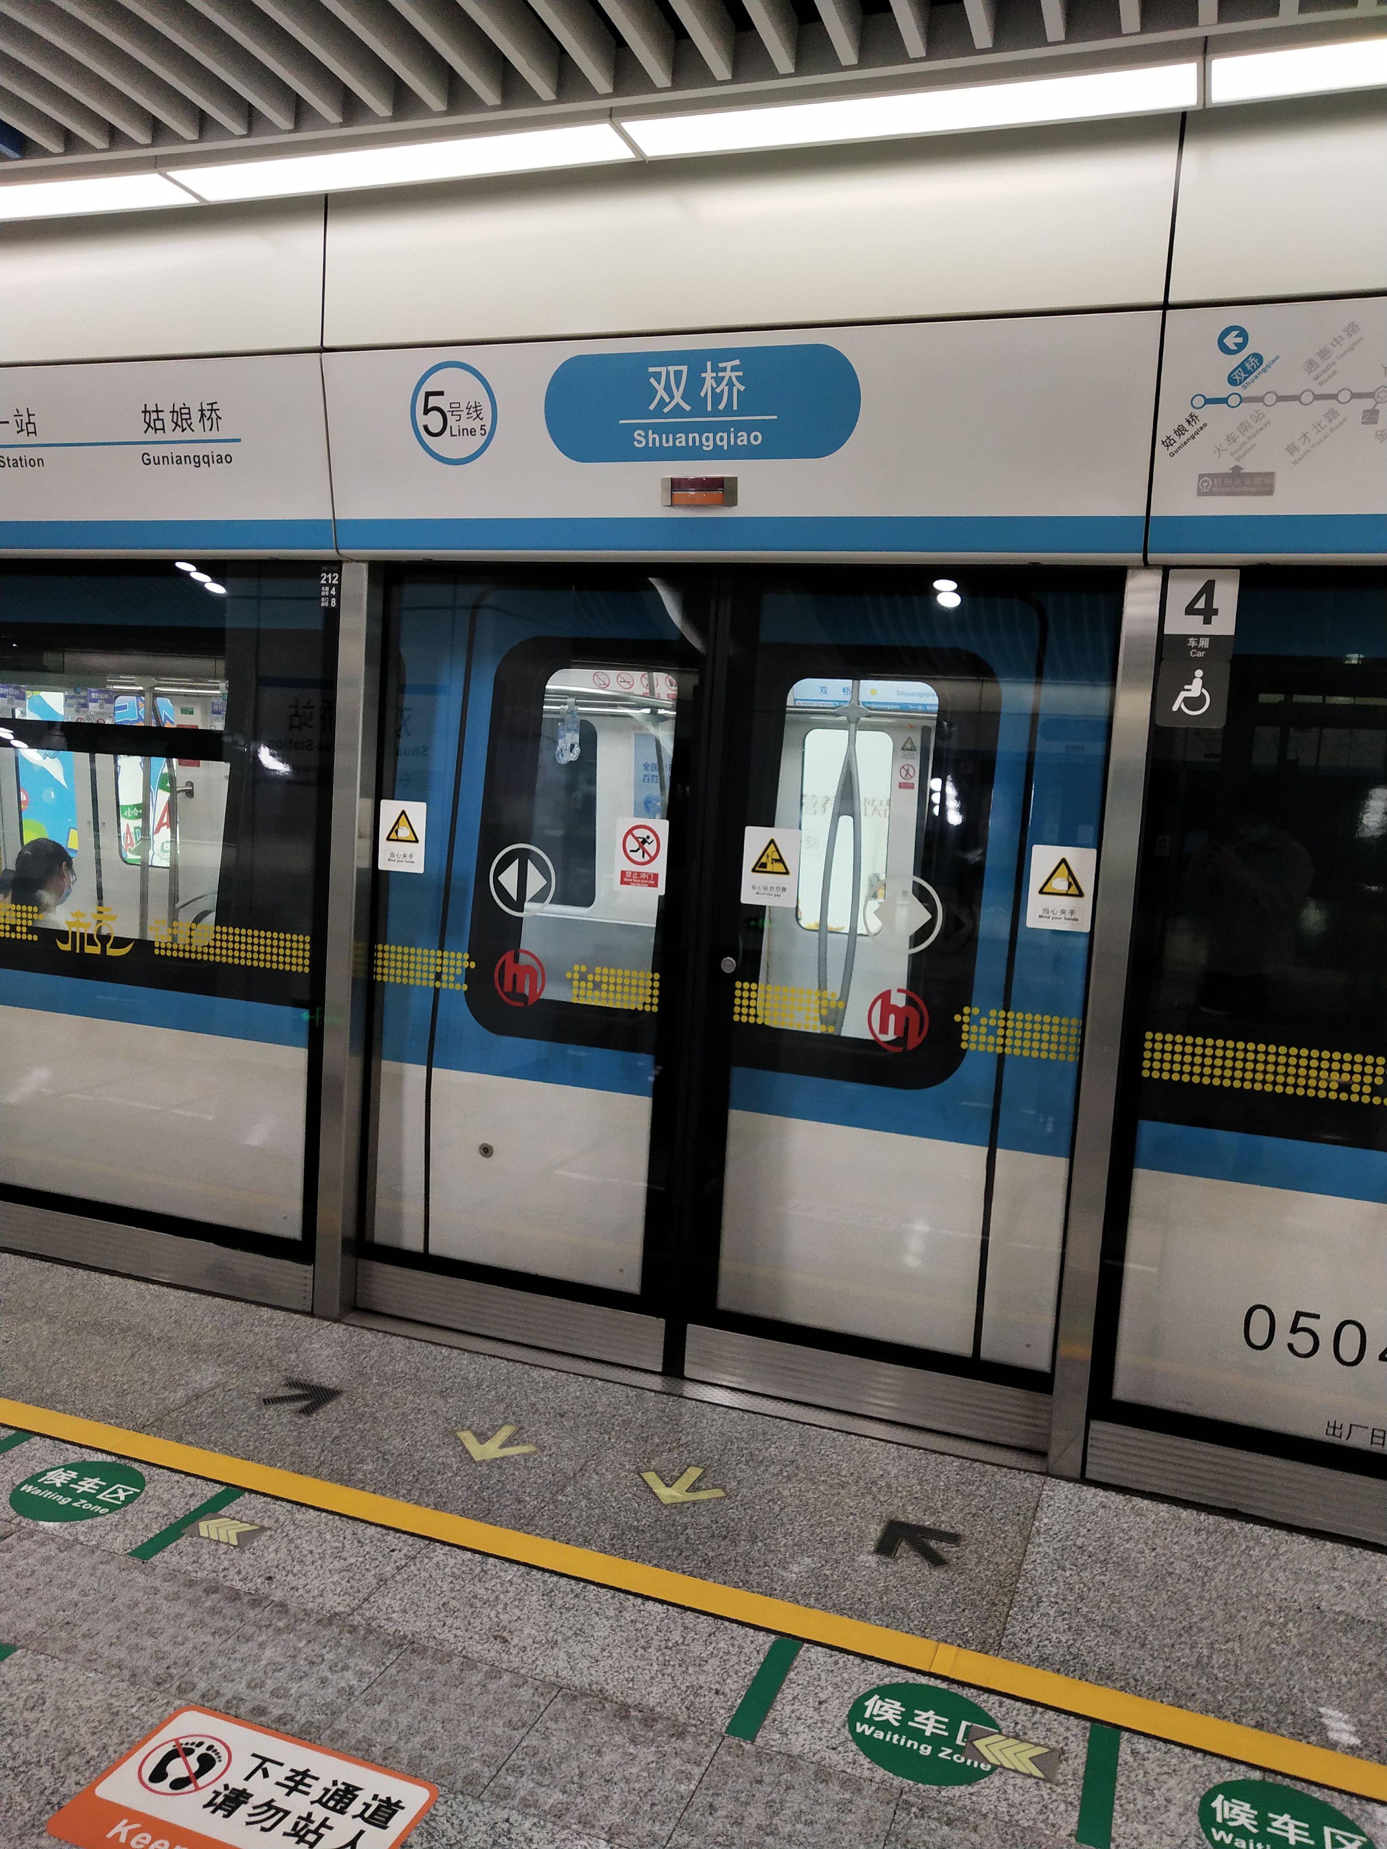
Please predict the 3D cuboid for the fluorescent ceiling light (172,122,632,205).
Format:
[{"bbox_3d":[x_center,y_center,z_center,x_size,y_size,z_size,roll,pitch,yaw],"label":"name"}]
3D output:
[{"bbox_3d":[-0.677,-1.732,3.639,1.146,0.040,0.183,6,6,21],"label":"fluorescent ceiling light"}]

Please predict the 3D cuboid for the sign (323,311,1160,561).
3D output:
[{"bbox_3d":[0.024,-1.099,3.706,1.999,0.503,0.060,6,19,21],"label":"sign"}]

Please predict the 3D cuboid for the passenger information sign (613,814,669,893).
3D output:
[{"bbox_3d":[-0.131,-0.172,4.041,0.142,0.188,0.010,6,6,21],"label":"passenger information sign"}]

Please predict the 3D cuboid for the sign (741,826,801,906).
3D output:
[{"bbox_3d":[0.191,-0.140,3.916,0.145,0.190,0.010,6,6,21],"label":"sign"}]

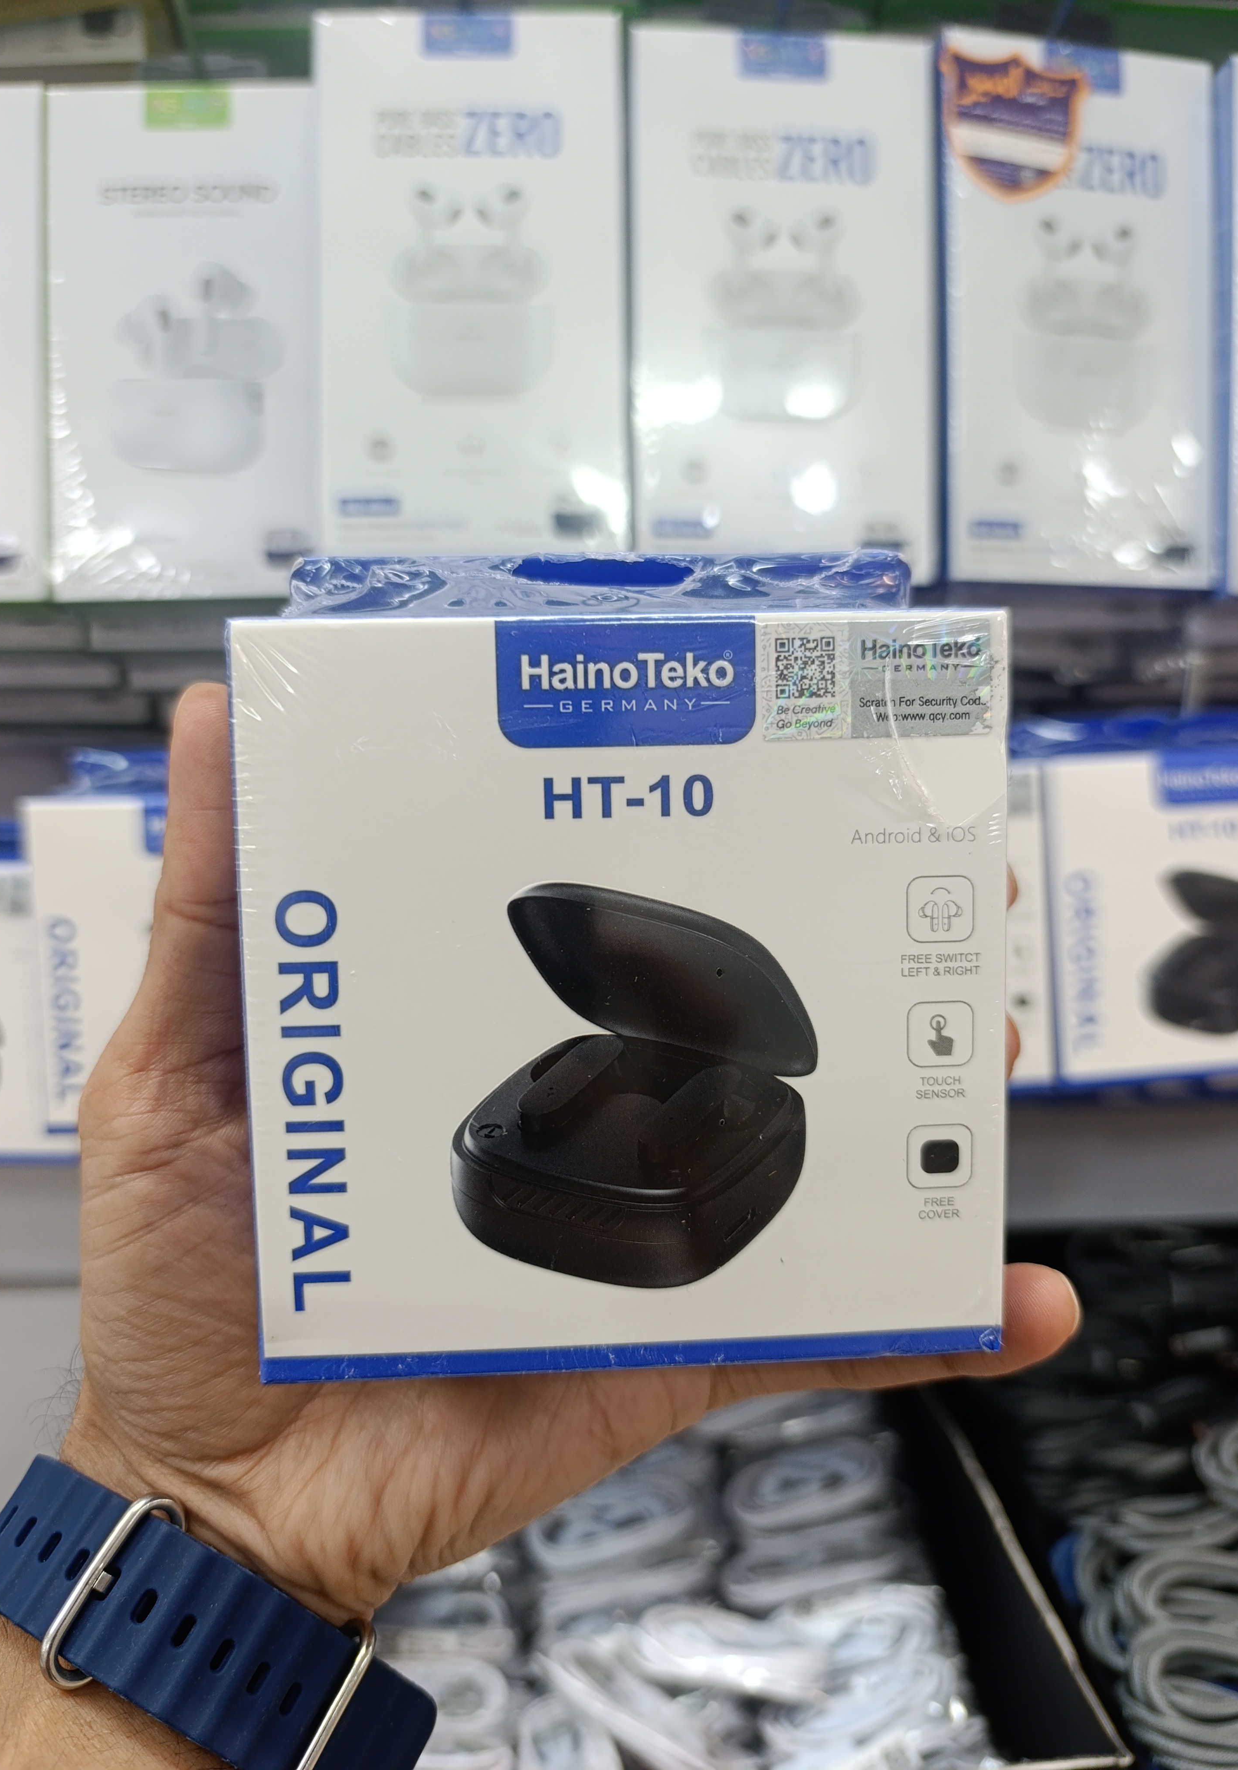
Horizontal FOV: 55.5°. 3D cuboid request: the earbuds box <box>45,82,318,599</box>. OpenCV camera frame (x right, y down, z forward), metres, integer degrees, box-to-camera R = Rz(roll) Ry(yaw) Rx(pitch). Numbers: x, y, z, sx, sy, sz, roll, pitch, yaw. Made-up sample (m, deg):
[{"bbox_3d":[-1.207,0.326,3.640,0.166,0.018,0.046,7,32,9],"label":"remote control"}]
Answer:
[{"bbox_3d":[-0.152,-0.191,0.435,0.099,0.180,0.040,-1,1,-1],"label":"earbuds box"}]

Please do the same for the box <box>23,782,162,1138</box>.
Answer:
[{"bbox_3d":[-0.128,0.022,0.384,0.105,0.104,0.040,-1,6,0],"label":"box"}]

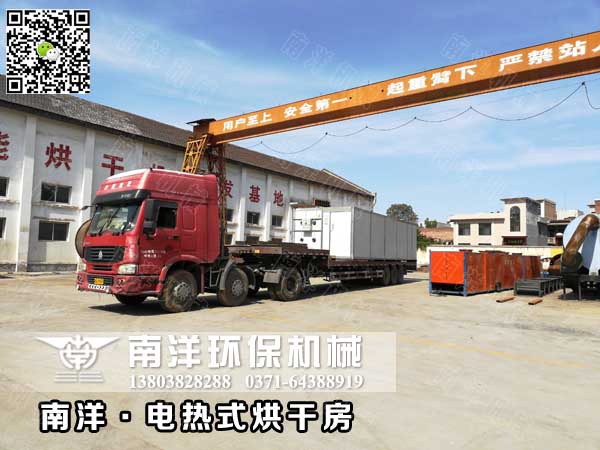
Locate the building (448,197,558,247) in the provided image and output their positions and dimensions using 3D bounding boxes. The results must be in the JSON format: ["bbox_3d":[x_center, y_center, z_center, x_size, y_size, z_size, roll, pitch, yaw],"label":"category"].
[{"bbox_3d":[34.123,1.898,76.701,13.000,10.900,13.000,-3,-6,38],"label":"building"}]

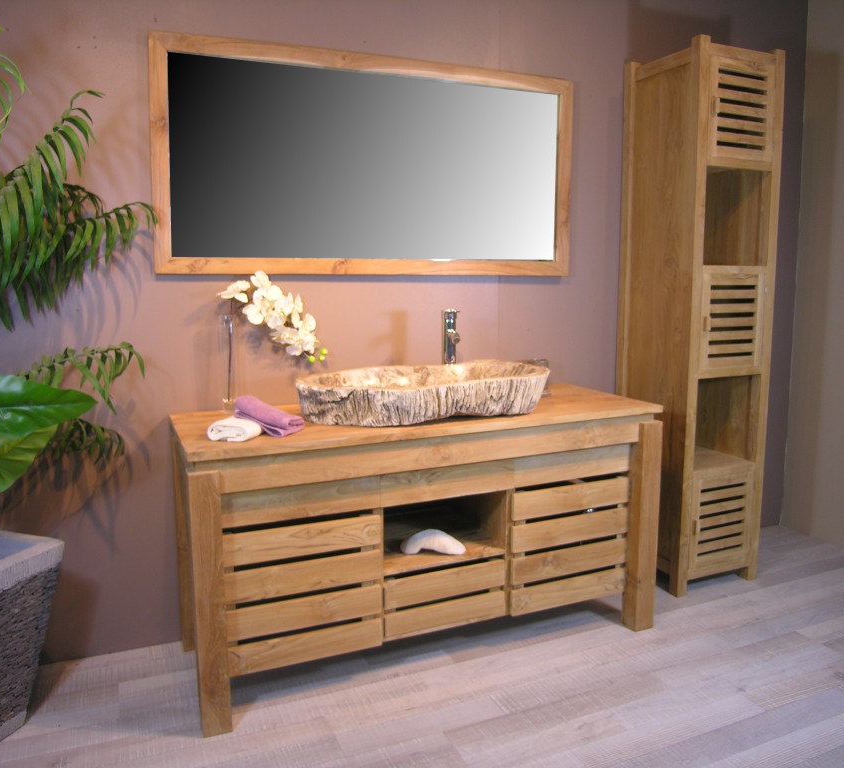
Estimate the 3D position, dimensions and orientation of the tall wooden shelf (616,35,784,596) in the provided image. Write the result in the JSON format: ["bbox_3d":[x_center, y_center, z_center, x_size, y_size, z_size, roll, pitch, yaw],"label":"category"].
[{"bbox_3d":[1.004,-0.215,3.082,0.380,1.915,0.390,-5,11,-24],"label":"tall wooden shelf"}]

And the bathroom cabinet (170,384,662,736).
[{"bbox_3d":[-0.006,0.462,2.637,1.450,0.756,0.522,-5,10,-22],"label":"bathroom cabinet"}]

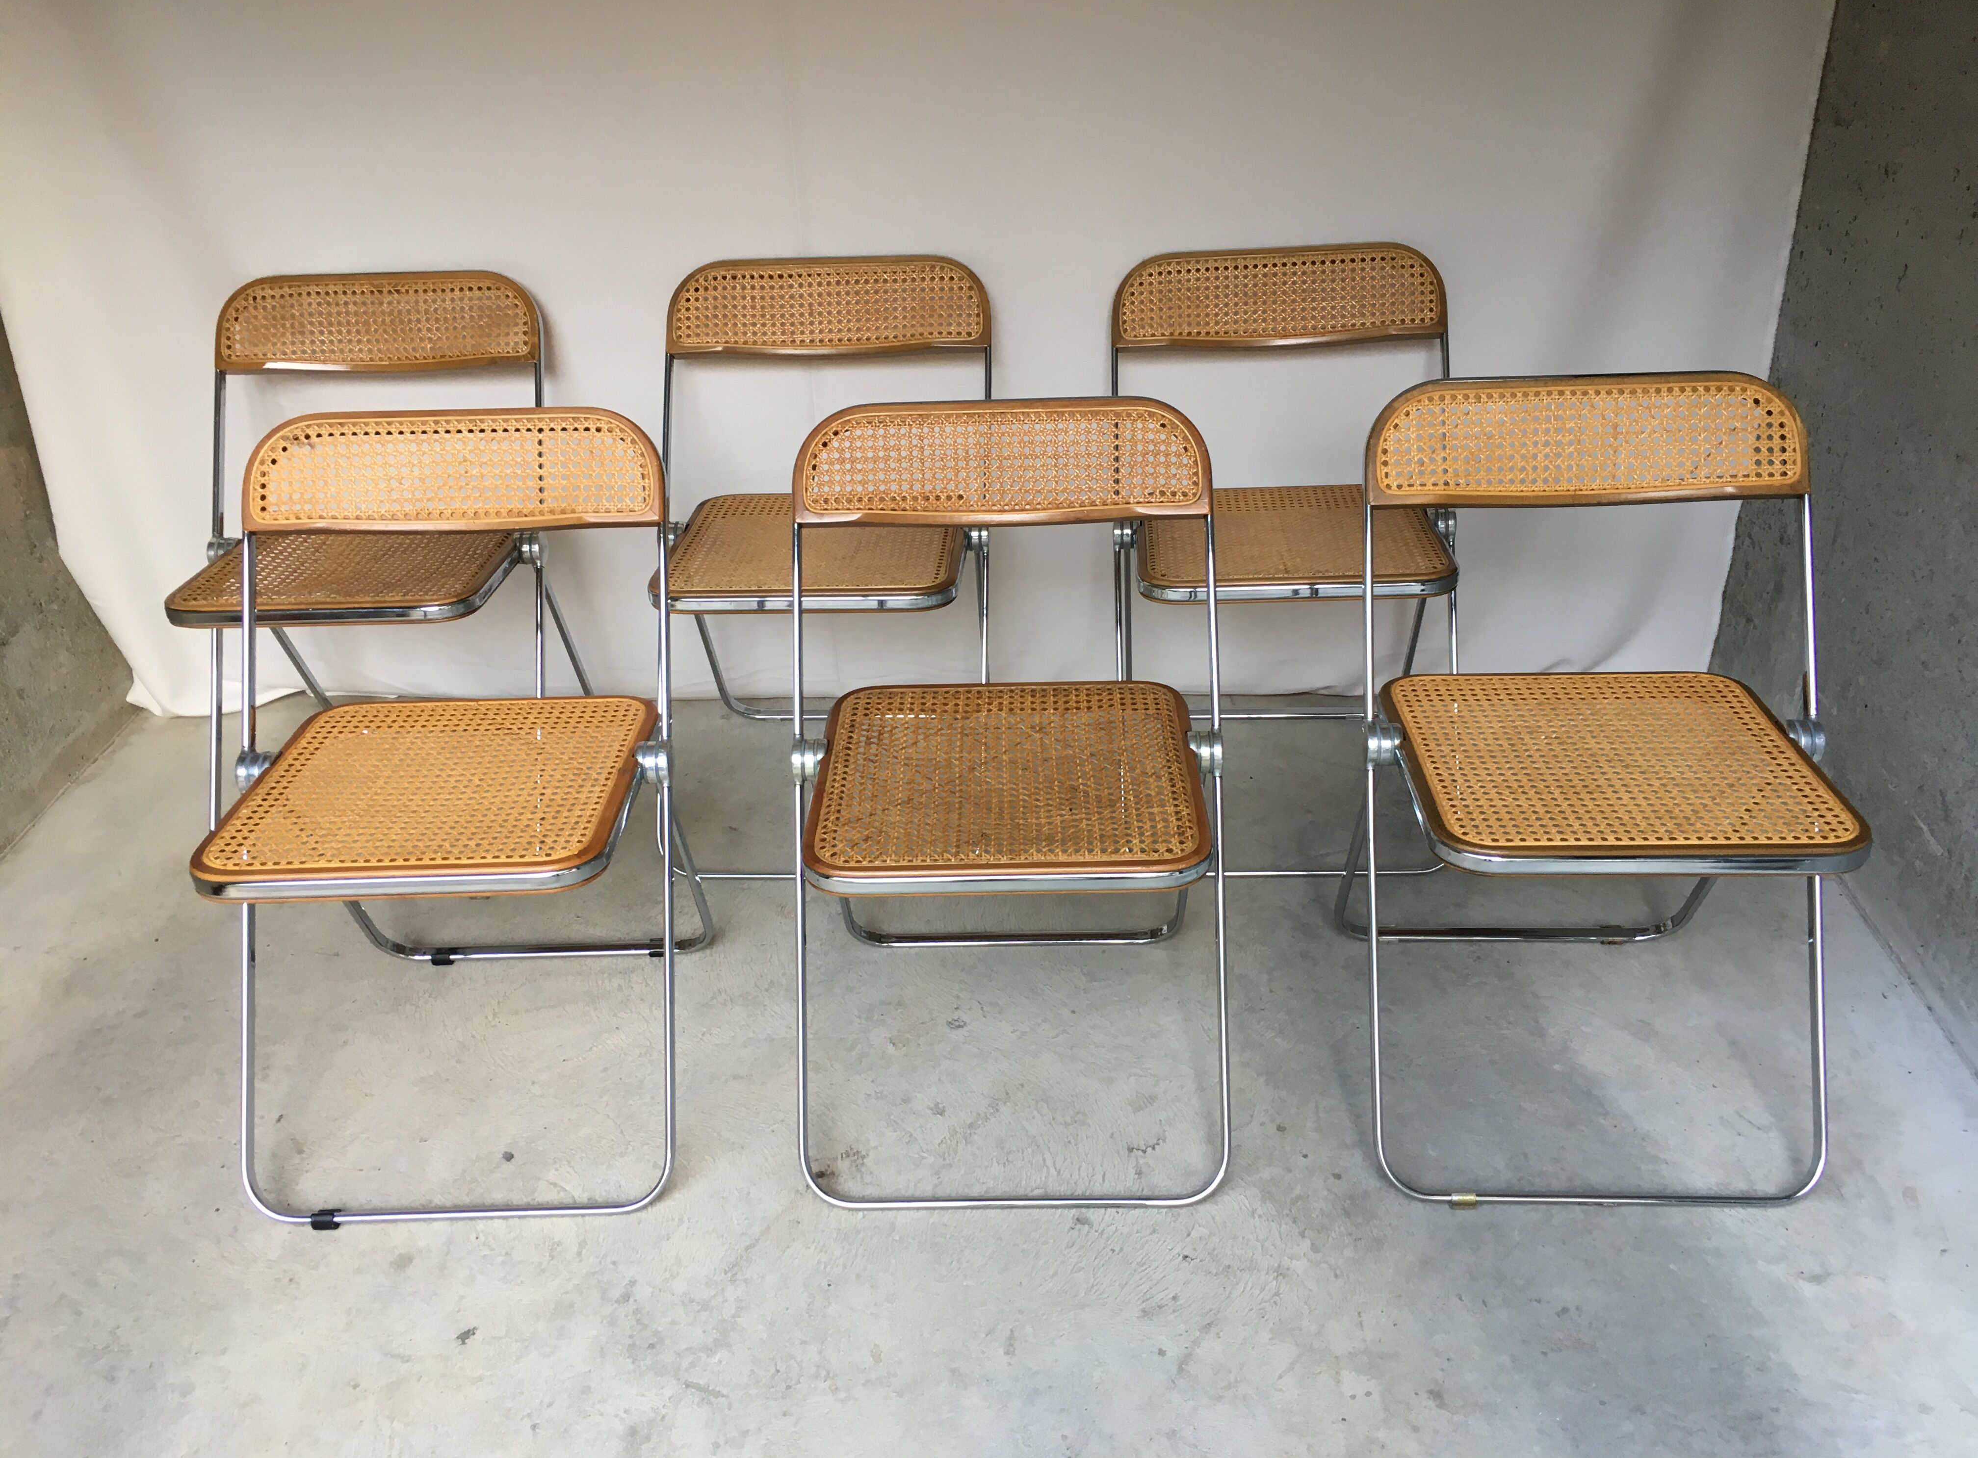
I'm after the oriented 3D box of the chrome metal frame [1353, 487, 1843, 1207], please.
[{"bbox_3d":[0.642,0.110,1.777,0.472,0.647,0.477,0,30,3],"label":"chrome metal frame"}]

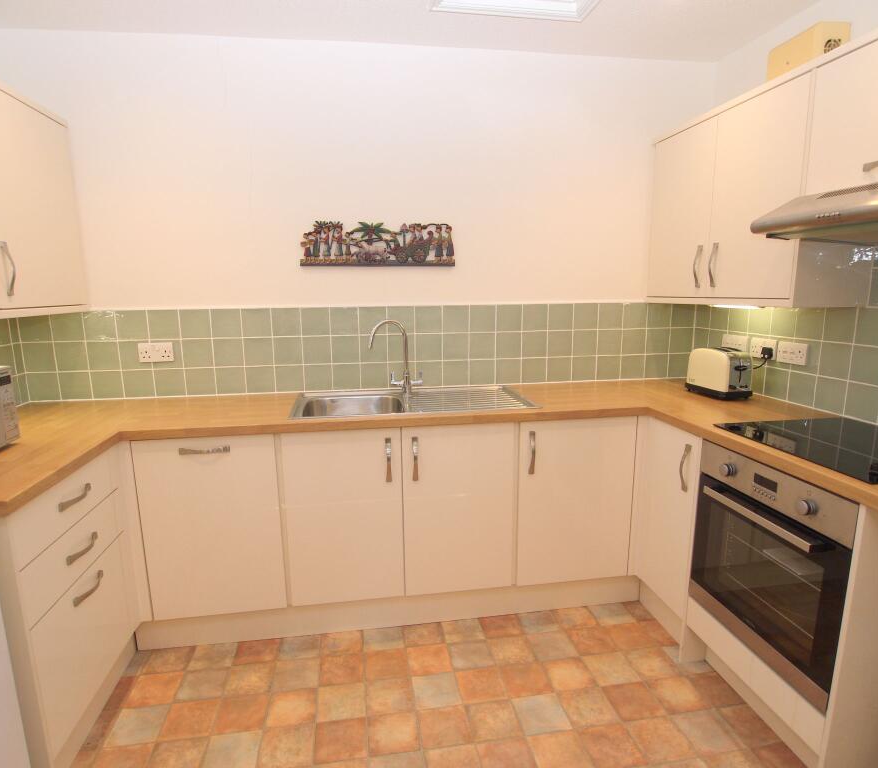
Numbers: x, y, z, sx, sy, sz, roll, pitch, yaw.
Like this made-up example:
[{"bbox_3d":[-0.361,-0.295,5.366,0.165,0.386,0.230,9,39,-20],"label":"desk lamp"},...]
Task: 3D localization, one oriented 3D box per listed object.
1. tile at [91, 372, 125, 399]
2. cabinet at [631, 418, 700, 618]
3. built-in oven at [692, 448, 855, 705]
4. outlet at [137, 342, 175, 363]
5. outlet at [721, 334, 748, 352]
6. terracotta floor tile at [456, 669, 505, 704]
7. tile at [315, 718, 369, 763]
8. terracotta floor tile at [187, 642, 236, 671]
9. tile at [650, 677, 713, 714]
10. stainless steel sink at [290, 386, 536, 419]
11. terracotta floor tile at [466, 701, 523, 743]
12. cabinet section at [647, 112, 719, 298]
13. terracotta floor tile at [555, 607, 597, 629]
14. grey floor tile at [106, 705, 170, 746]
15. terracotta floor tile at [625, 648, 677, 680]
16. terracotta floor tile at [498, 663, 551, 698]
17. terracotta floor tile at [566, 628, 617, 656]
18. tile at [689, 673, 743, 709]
[{"bbox_3d":[-1.497,0.004,2.413,0.131,0.129,0.008,-2,10,-8],"label":"tile"},{"bbox_3d":[1.177,0.501,2.134,0.582,0.720,0.350,-2,10,-8],"label":"cabinet"},{"bbox_3d":[1.237,0.529,1.684,0.570,0.596,0.592,-2,11,-9],"label":"built-in oven"},{"bbox_3d":[-1.266,-0.143,2.384,0.146,0.086,0.012,-2,10,-8],"label":"outlet"},{"bbox_3d":[1.394,-0.185,2.509,0.012,0.087,0.150,-2,10,-8],"label":"outlet"},{"bbox_3d":[0.155,1.093,1.929,0.164,0.010,0.162,-2,11,-9],"label":"terracotta floor tile"},{"bbox_3d":[-0.309,1.132,1.687,0.157,0.010,0.156,-2,10,-9],"label":"tile"},{"bbox_3d":[-0.882,1.071,2.085,0.164,0.010,0.148,-2,11,-9],"label":"terracotta floor tile"},{"bbox_3d":[0.829,1.089,1.858,0.157,0.010,0.156,-2,10,-9],"label":"tile"},{"bbox_3d":[-0.121,0.146,2.313,0.972,0.165,0.508,-2,10,-8],"label":"stainless steel sink"},{"bbox_3d":[0.184,1.122,1.772,0.161,0.010,0.158,-2,11,-9],"label":"terracotta floor tile"},{"bbox_3d":[1.252,-0.768,2.447,0.317,0.729,0.460,-2,10,-8],"label":"cabinet section"},{"bbox_3d":[0.573,0.990,2.248,0.155,0.010,0.154,-2,10,-9],"label":"terracotta floor tile"},{"bbox_3d":[-0.968,1.099,1.709,0.155,0.010,0.154,-2,10,-9],"label":"grey floor tile"},{"bbox_3d":[0.814,1.070,2.028,0.155,0.010,0.160,-2,11,-9],"label":"terracotta floor tile"},{"bbox_3d":[0.312,1.072,1.929,0.160,0.010,0.160,-2,10,-9],"label":"terracotta floor tile"},{"bbox_3d":[0.616,1.040,2.150,0.157,0.010,0.156,-2,10,-9],"label":"terracotta floor tile"},{"bbox_3d":[0.983,1.083,1.881,0.143,0.010,0.156,-2,10,-9],"label":"tile"}]

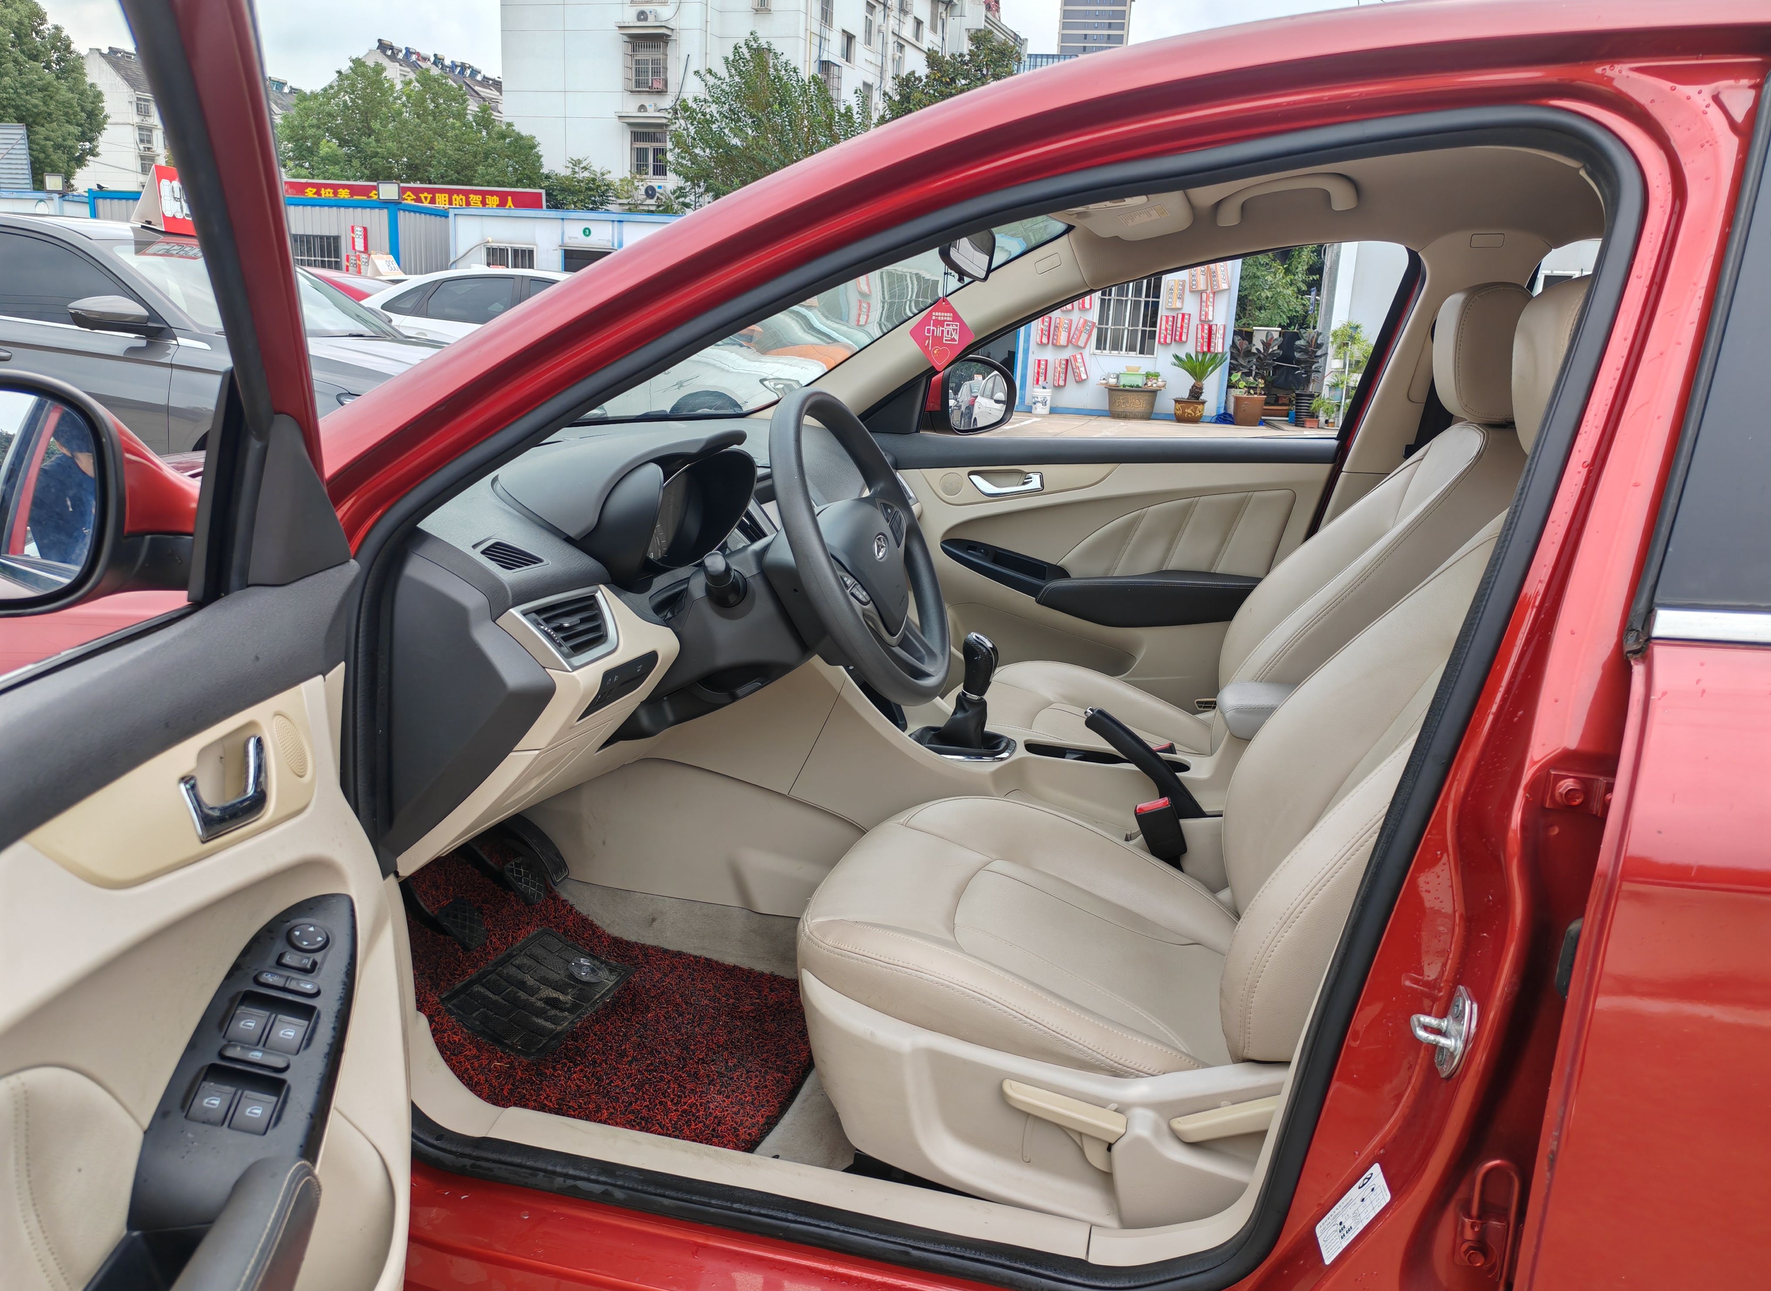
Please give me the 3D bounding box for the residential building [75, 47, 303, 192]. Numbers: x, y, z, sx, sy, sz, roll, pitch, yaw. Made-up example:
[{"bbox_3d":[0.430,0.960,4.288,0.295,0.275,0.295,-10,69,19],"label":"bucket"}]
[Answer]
[{"bbox_3d":[-72.015,-49.683,147.530,10.000,20.600,31.100,6,14,11],"label":"residential building"}]

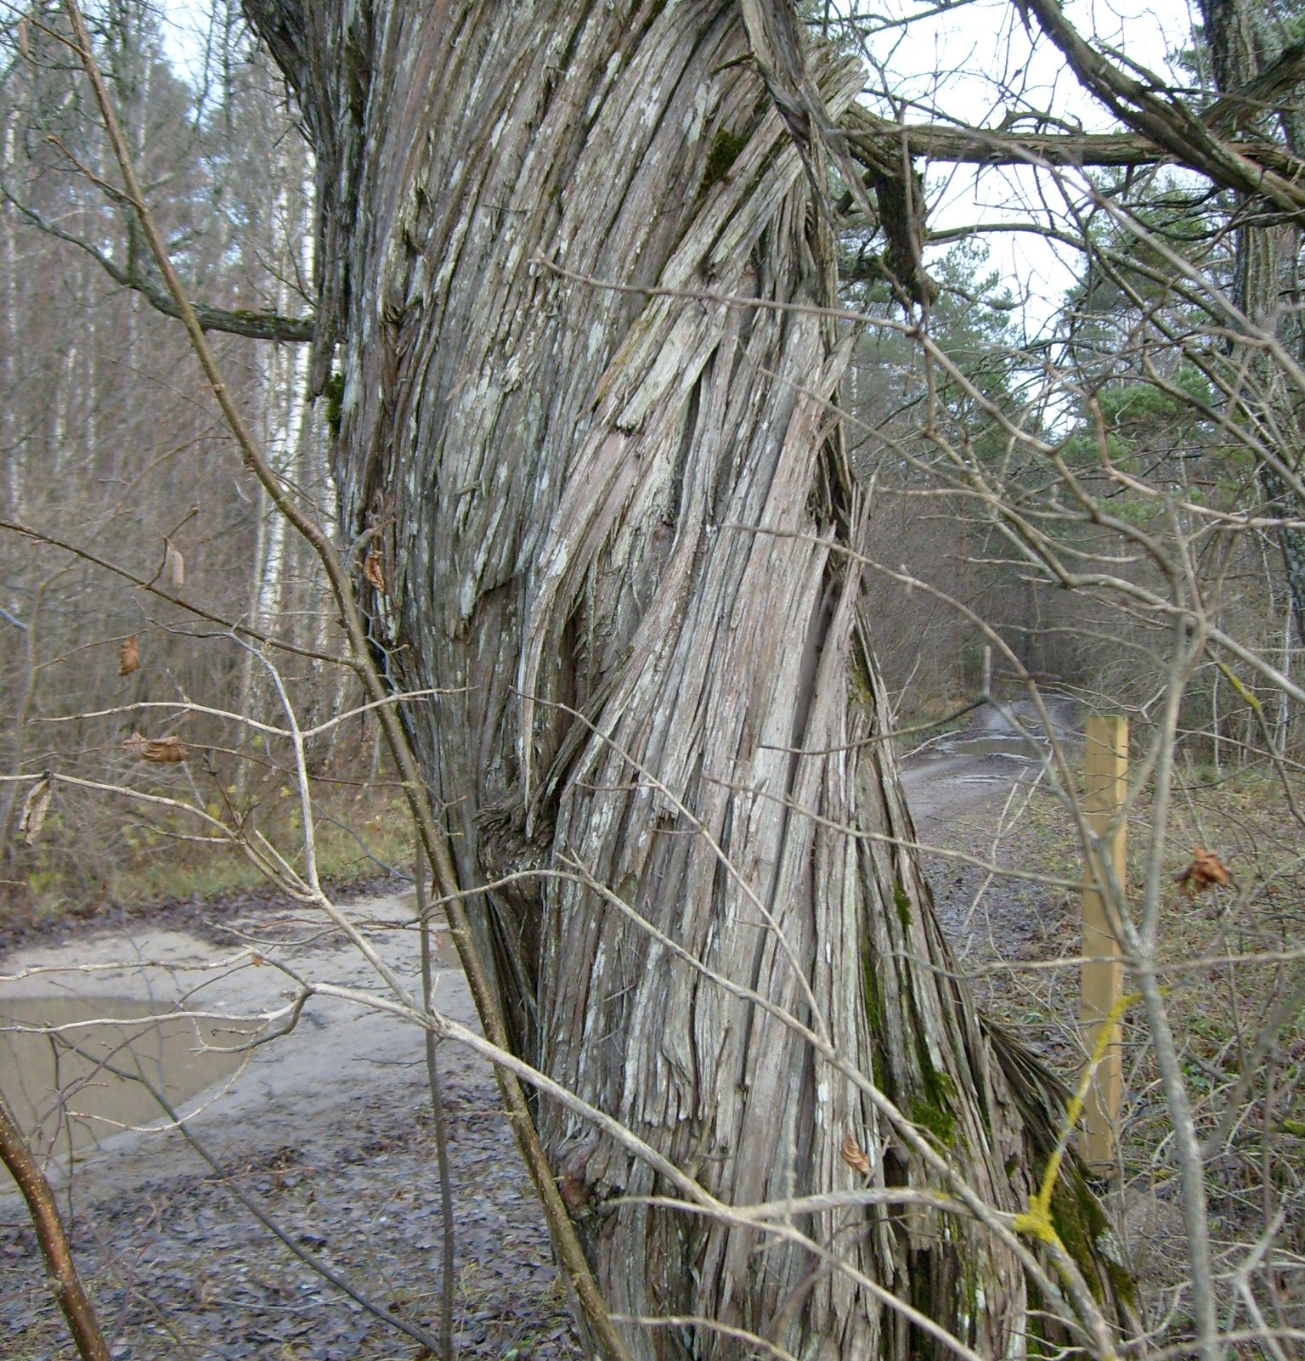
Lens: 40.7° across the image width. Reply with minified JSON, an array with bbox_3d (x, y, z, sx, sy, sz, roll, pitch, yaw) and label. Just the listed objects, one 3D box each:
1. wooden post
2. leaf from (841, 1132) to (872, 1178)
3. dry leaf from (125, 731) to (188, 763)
[{"bbox_3d":[1.308,0.766,5.100,0.090,1.320,0.090,2,2,34],"label":"wooden post"},{"bbox_3d":[0.185,0.432,1.600,0.022,0.042,0.018,-27,0,0],"label":"leaf"},{"bbox_3d":[-0.409,0.055,1.450,0.050,0.027,0.030,0,2,0],"label":"dry leaf"}]

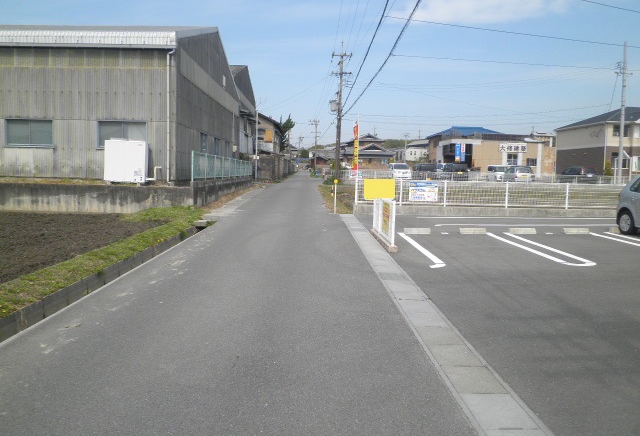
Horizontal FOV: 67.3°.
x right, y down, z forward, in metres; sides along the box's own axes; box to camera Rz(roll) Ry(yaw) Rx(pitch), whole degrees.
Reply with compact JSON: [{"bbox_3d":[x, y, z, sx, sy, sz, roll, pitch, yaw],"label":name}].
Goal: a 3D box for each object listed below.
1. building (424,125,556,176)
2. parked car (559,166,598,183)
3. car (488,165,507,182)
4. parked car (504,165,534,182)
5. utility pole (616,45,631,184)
[{"bbox_3d":[20.100,-7.718,58.500,13.800,6.500,10.500,1,6,0],"label":"building"},{"bbox_3d":[24.850,-4.181,46.300,1.720,1.550,4.500,1,6,2],"label":"parked car"},{"bbox_3d":[17.550,-4.329,47.700,1.500,1.750,3.500,2,6,7],"label":"car"},{"bbox_3d":[16.900,-3.628,41.000,1.480,1.520,3.400,1,6,4],"label":"parked car"},{"bbox_3d":[23.827,-7.813,37.800,1.300,11.600,0.500,1,6,0],"label":"utility pole"}]

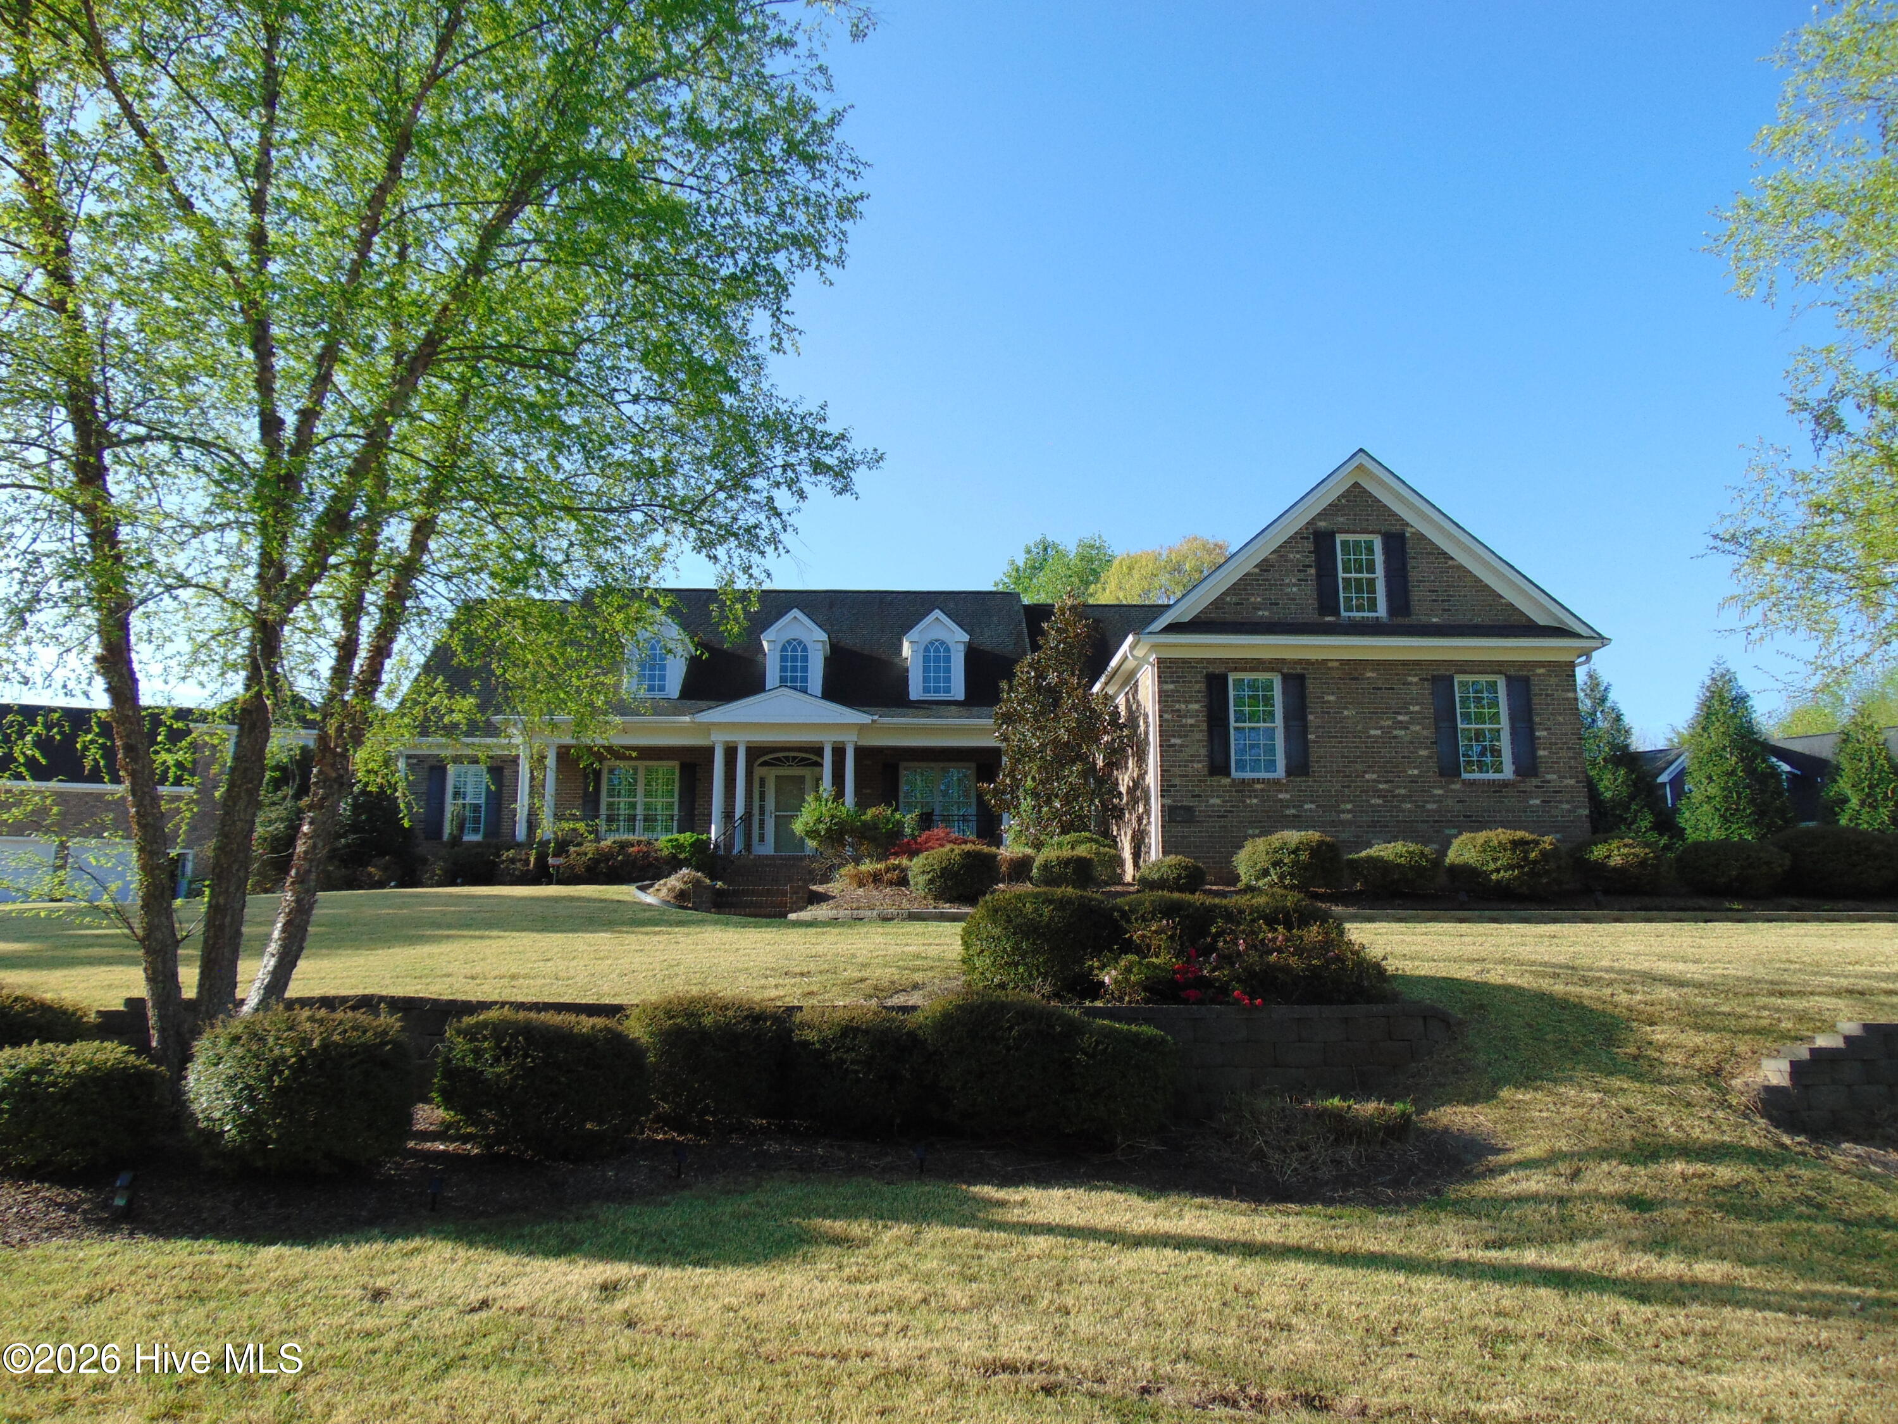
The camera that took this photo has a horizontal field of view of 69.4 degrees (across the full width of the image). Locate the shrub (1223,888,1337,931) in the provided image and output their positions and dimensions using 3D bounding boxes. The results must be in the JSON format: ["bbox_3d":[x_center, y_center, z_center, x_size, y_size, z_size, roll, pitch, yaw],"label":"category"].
[{"bbox_3d":[3.193,2.124,13.097,1.020,0.830,1.050,0,-11,-3],"label":"shrub"}]

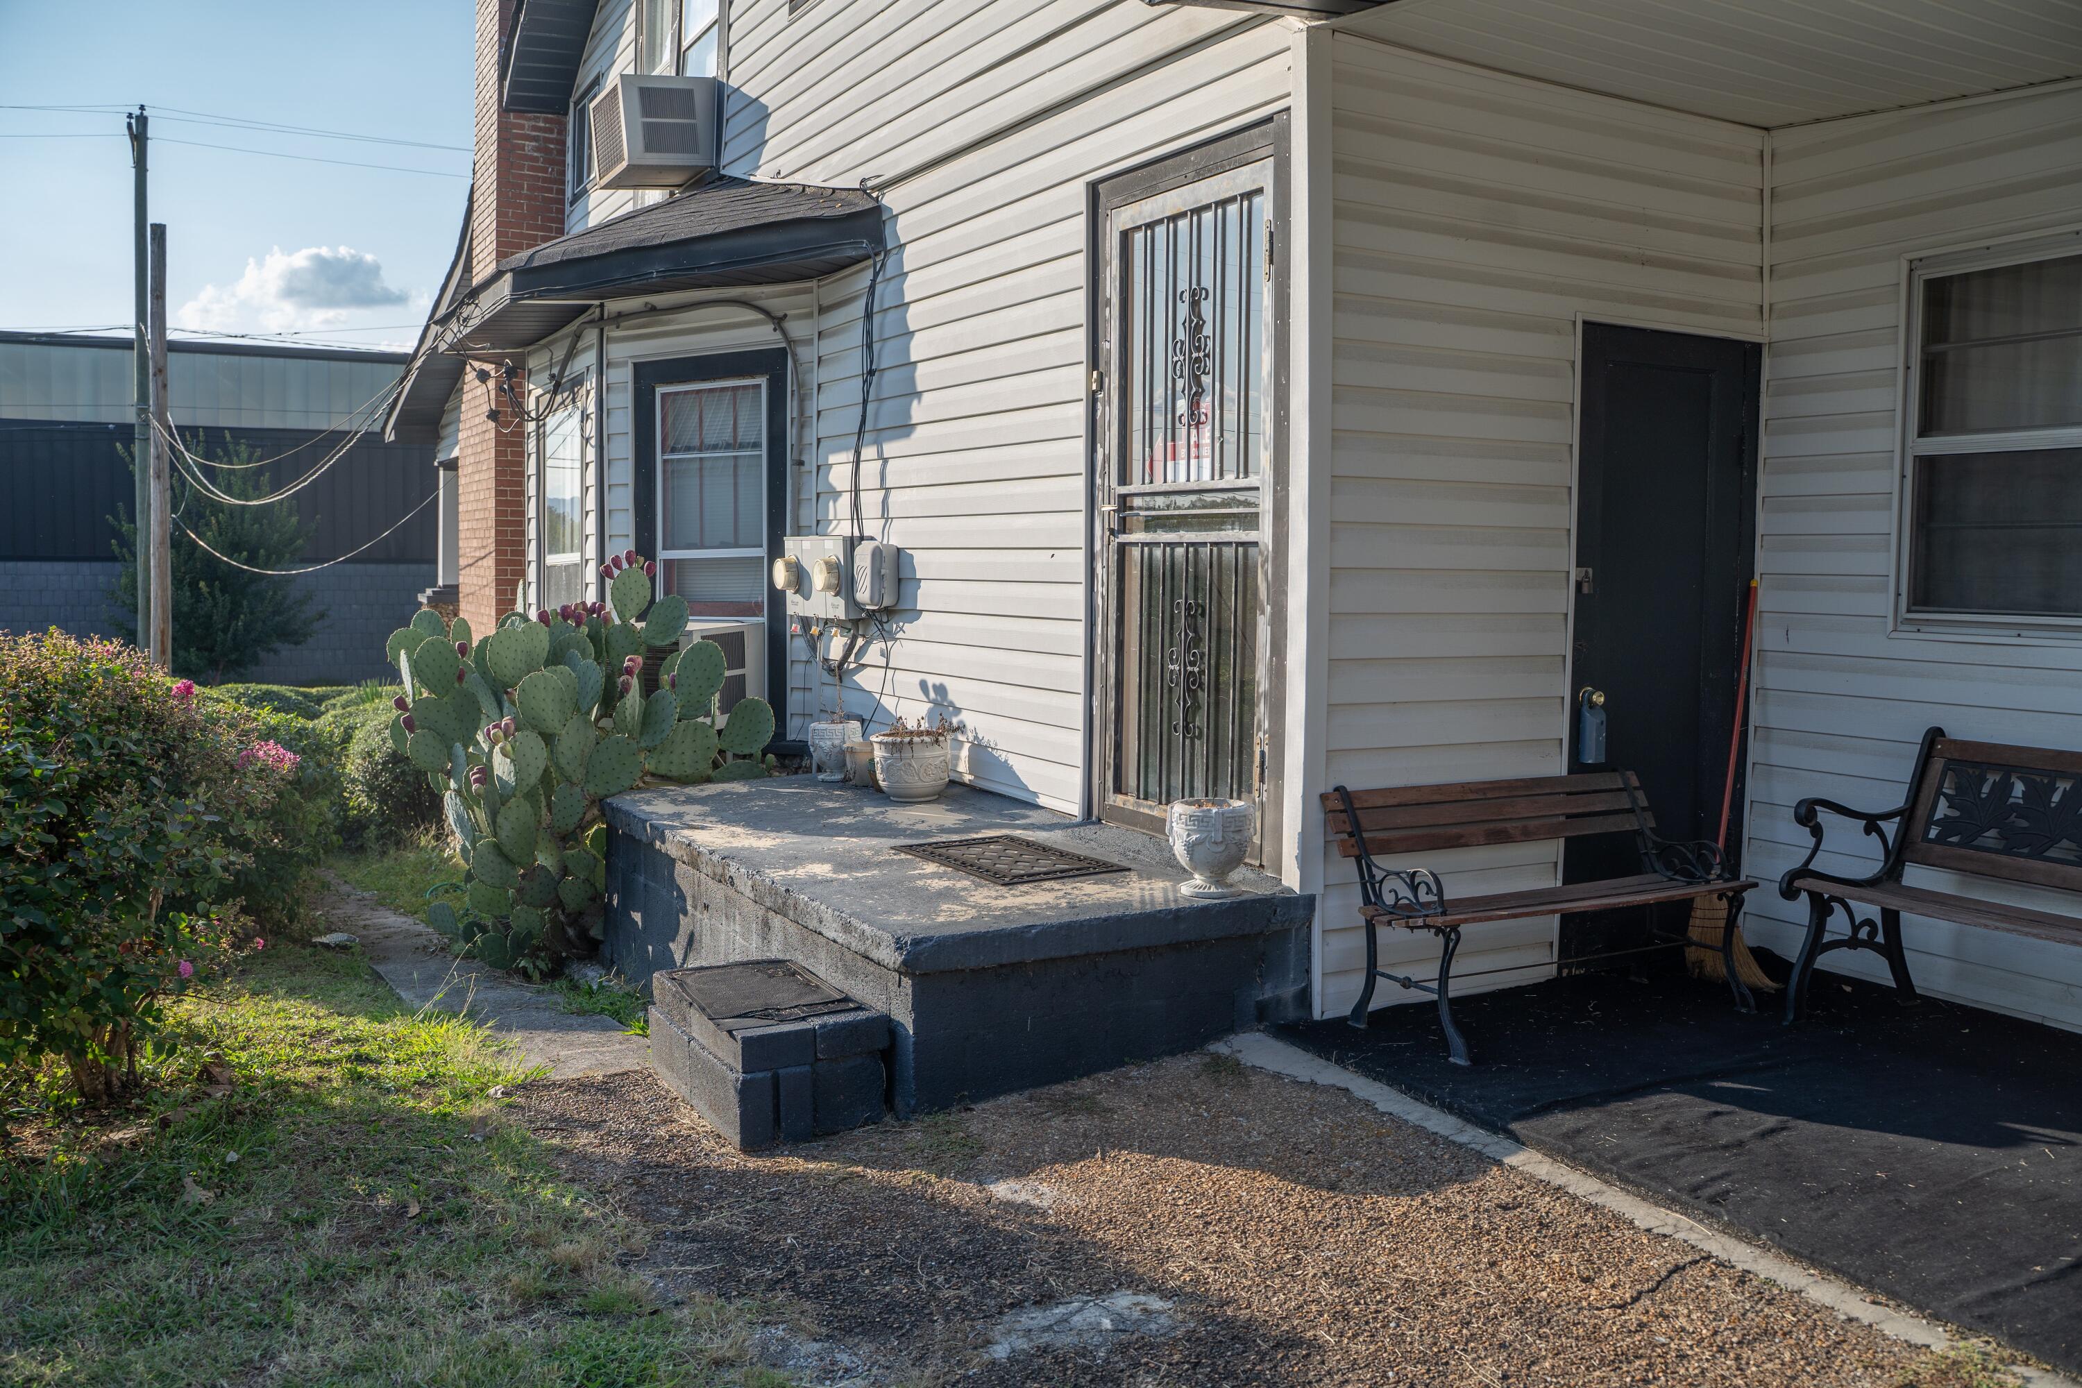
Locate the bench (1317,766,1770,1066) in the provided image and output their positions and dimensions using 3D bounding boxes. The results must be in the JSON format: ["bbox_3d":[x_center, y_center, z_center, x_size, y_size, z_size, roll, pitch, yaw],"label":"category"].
[{"bbox_3d":[1.486,0.597,4.681,1.270,0.660,0.530,-2,5,-28],"label":"bench"}]

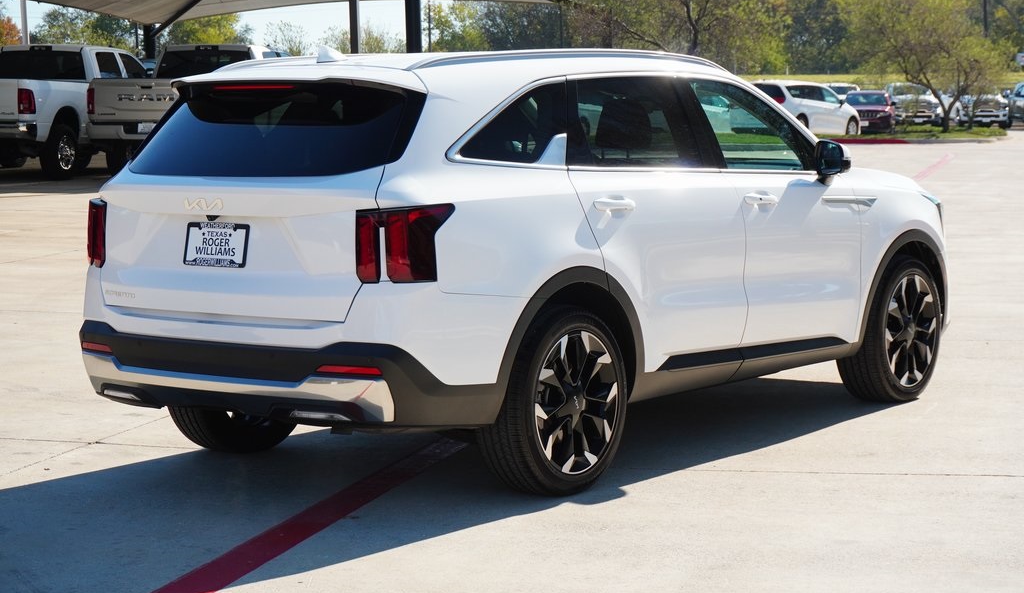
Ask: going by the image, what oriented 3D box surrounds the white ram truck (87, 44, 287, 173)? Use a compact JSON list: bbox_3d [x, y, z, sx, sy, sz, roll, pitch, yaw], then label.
[{"bbox_3d":[-4.714,-3.093,34.413,2.050,2.030,6.000,1,6,16],"label":"white ram truck"}]

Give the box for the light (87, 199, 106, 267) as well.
[{"bbox_3d":[-1.586,-0.250,8.129,0.250,0.260,0.260,3,7,37],"label":"light"}]

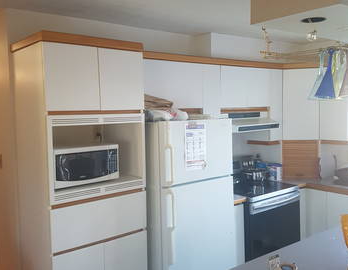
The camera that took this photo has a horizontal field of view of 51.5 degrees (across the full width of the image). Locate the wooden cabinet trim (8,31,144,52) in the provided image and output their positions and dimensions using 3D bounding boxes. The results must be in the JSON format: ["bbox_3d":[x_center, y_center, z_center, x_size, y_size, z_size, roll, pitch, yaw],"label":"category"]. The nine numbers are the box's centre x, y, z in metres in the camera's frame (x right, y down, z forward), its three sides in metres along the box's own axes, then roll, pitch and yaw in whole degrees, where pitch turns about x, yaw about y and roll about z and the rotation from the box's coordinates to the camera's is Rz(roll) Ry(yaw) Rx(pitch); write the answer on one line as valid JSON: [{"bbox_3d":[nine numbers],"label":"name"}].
[{"bbox_3d":[-0.650,-0.581,2.411,0.679,0.059,0.616,-5,7,-39],"label":"wooden cabinet trim"}]

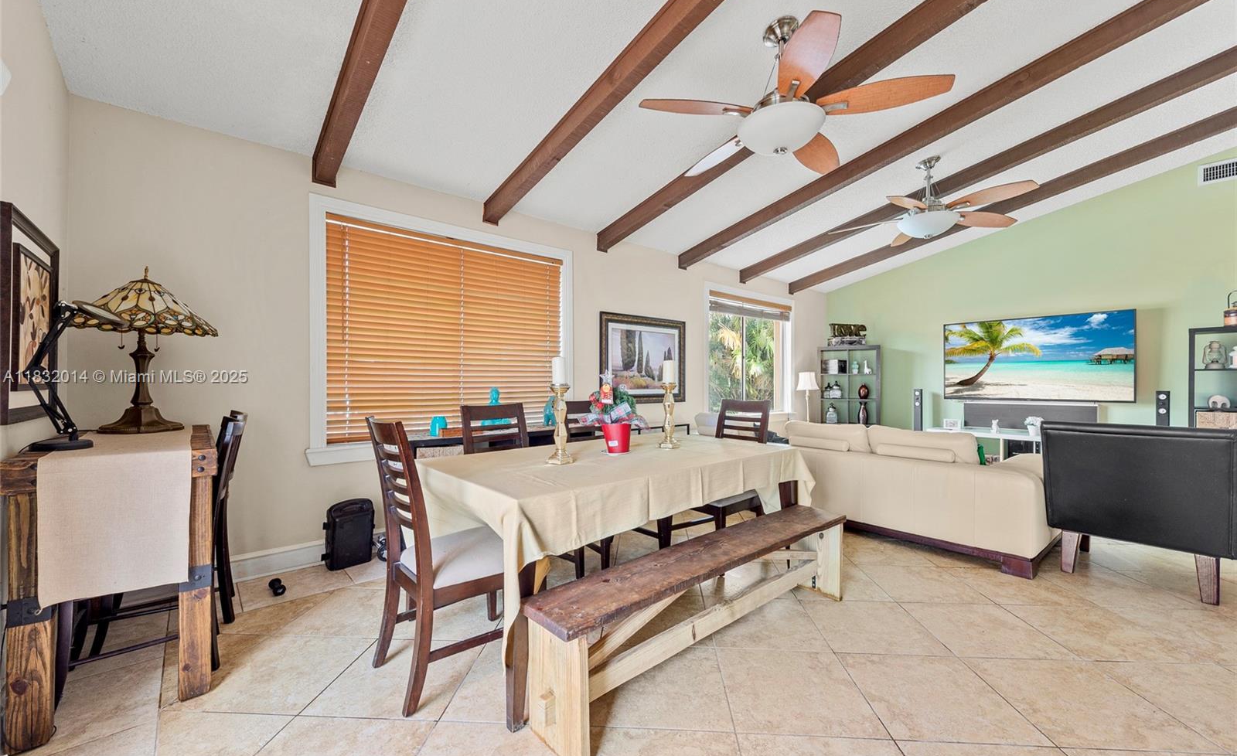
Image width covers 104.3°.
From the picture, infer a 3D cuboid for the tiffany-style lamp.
[{"bbox_3d":[-2.259,-0.133,2.294,0.506,0.787,0.506,0,0,4],"label":"tiffany-style lamp"}]

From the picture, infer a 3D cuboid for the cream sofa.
[{"bbox_3d":[2.154,0.766,3.776,0.960,0.820,1.830,0,-1,-42],"label":"cream sofa"}]

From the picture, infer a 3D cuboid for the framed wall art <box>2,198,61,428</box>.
[{"bbox_3d":[-2.166,-0.200,1.781,0.030,0.700,0.750,0,-1,-42],"label":"framed wall art"}]

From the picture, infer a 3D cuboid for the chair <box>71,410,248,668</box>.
[{"bbox_3d":[-1.881,0.668,1.960,0.555,1.007,0.436,1,-1,-41],"label":"chair"}]

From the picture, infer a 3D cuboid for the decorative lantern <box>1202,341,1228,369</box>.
[{"bbox_3d":[5.726,-0.215,4.609,0.124,0.273,0.147,1,-1,-41],"label":"decorative lantern"}]

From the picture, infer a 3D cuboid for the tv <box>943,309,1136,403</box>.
[{"bbox_3d":[4.864,-0.217,5.692,0.060,0.970,1.720,0,-1,-42],"label":"tv"}]

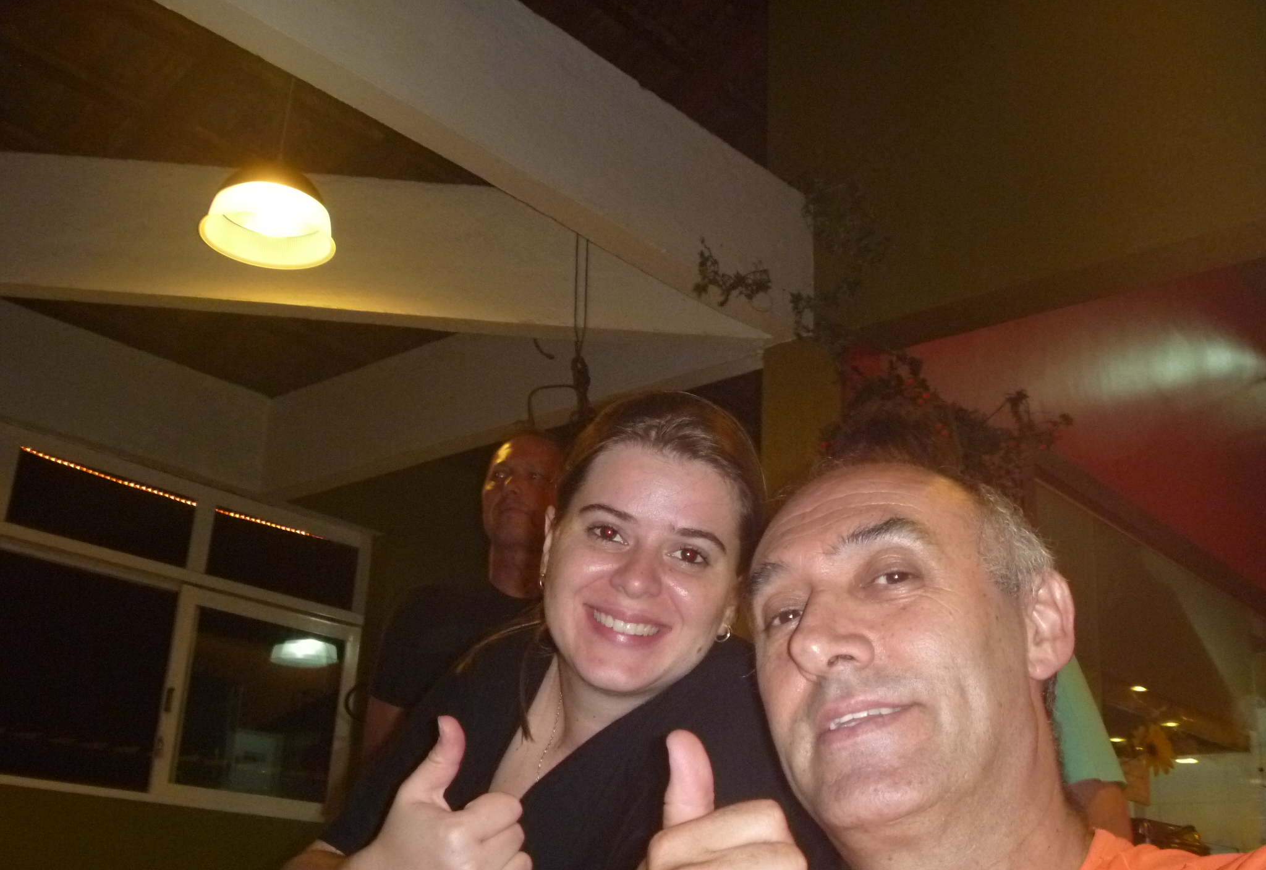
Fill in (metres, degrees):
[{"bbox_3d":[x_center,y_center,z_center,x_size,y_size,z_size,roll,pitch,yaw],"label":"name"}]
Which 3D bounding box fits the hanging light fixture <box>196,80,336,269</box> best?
[{"bbox_3d":[-0.803,-0.636,2.925,0.308,0.426,0.308,3,-21,0],"label":"hanging light fixture"}]

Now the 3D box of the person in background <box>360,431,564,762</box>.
[{"bbox_3d":[-0.229,0.820,1.840,0.560,1.760,0.340,1,-21,6],"label":"person in background"}]

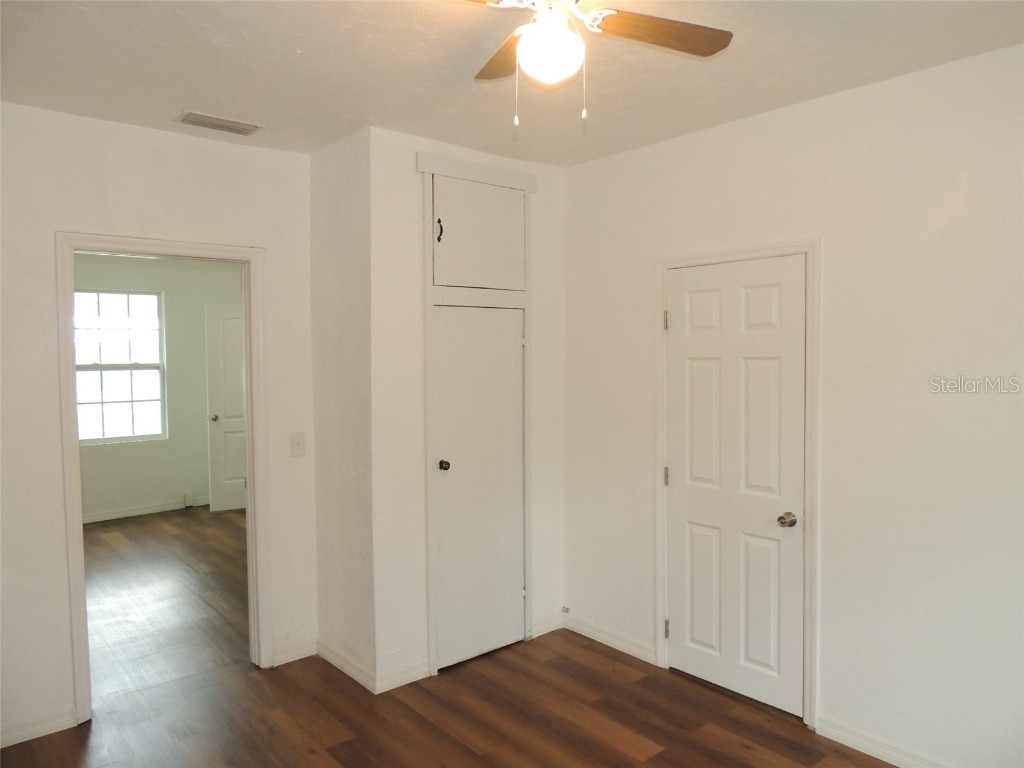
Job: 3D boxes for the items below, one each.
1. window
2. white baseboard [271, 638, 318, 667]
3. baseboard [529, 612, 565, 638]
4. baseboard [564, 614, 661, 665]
[{"bbox_3d":[-3.917,-0.179,7.040,0.871,1.505,0.080,-3,4,-42],"label":"window"},{"bbox_3d":[-1.162,1.438,3.813,0.239,0.087,0.020,-3,4,-42],"label":"white baseboard"},{"bbox_3d":[0.204,1.409,4.130,0.263,0.087,0.020,-3,4,-42],"label":"baseboard"},{"bbox_3d":[0.537,1.416,3.963,0.020,0.087,0.675,-3,4,-42],"label":"baseboard"}]

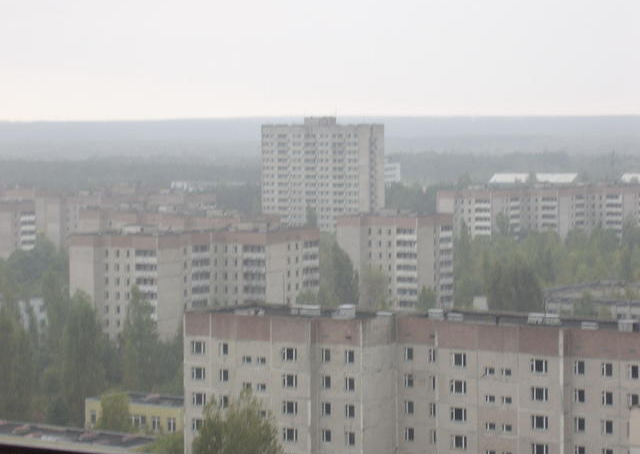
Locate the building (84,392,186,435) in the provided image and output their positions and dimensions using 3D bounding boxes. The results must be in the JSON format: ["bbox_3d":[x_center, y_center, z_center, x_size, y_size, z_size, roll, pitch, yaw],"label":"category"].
[{"bbox_3d":[-27.140,30.820,264.640,17.500,7.500,10.500,2,4,28],"label":"building"}]

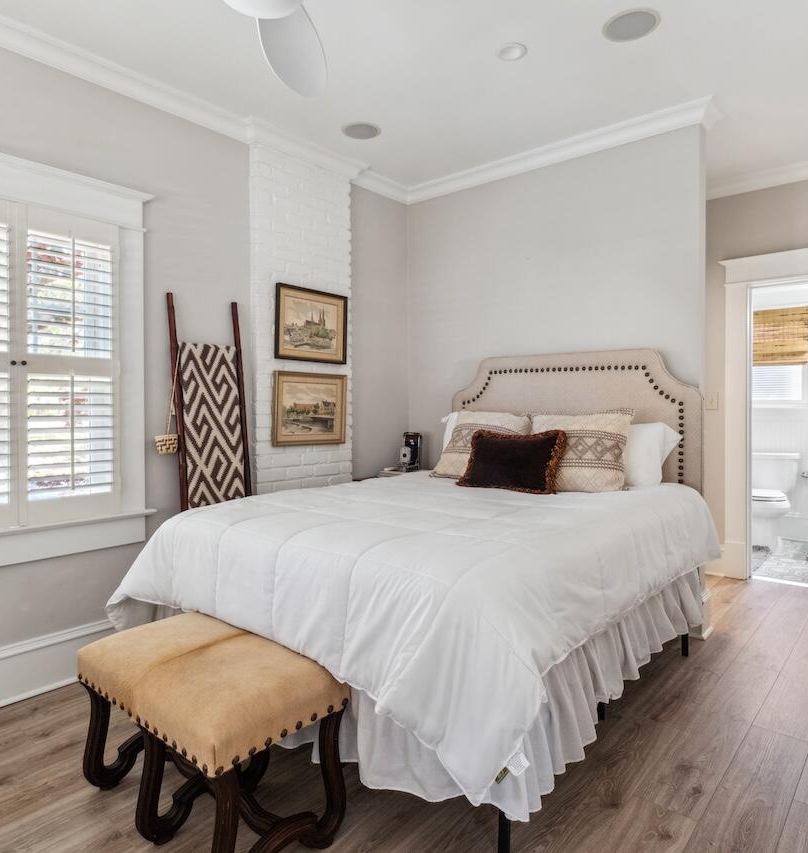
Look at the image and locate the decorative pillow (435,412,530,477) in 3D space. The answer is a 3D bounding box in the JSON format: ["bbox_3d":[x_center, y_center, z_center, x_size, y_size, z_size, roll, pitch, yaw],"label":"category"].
[{"bbox_3d":[0.460,0.111,3.330,0.500,0.450,0.170,1,-29,39],"label":"decorative pillow"}]

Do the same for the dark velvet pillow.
[{"bbox_3d":[0.583,0.185,3.088,0.550,0.335,0.130,1,-21,37],"label":"dark velvet pillow"}]

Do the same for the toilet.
[{"bbox_3d":[3.148,0.641,4.955,0.460,0.785,0.700,1,2,41],"label":"toilet"}]

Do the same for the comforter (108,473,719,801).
[{"bbox_3d":[0.180,0.549,2.580,1.840,0.440,2.140,1,1,39],"label":"comforter"}]

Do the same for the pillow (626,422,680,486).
[{"bbox_3d":[1.090,0.137,3.000,0.660,0.420,0.180,1,-21,39],"label":"pillow"}]

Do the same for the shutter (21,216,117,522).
[{"bbox_3d":[-1.460,-0.256,2.504,0.035,1.330,0.387,1,2,41],"label":"shutter"}]

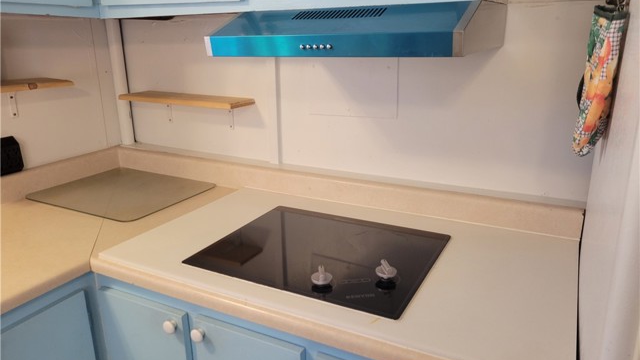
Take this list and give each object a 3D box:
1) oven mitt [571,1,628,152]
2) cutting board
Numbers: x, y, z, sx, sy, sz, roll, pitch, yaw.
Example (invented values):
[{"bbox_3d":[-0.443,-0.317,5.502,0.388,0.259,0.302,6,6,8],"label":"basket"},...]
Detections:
[{"bbox_3d":[0.508,-0.177,0.879,0.058,0.262,0.160,8,19,27],"label":"oven mitt"},{"bbox_3d":[-0.690,0.037,1.686,0.507,0.007,0.409,8,19,27],"label":"cutting board"}]

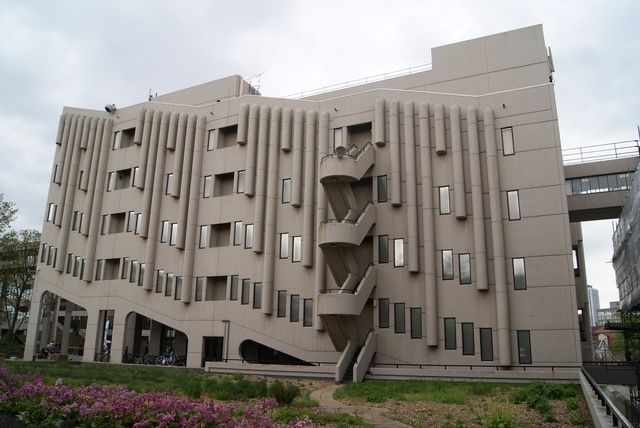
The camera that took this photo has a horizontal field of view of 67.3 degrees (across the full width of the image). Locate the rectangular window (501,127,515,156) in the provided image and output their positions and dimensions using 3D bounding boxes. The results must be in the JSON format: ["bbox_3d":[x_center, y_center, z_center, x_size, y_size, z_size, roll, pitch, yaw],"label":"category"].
[{"bbox_3d":[10.925,-4.172,27.888,0.610,1.719,0.150,-5,-14,26],"label":"rectangular window"}]

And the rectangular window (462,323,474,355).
[{"bbox_3d":[8.250,6.951,26.682,0.610,1.719,0.150,-5,-14,26],"label":"rectangular window"}]

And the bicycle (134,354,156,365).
[{"bbox_3d":[-12.962,10.580,35.558,1.720,1.000,0.550,-6,-16,25],"label":"bicycle"}]

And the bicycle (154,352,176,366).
[{"bbox_3d":[-10.786,10.218,33.690,1.750,1.000,0.550,-6,-16,25],"label":"bicycle"}]

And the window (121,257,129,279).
[{"bbox_3d":[-14.750,4.150,36.413,0.570,1.630,0.150,-5,-15,25],"label":"window"}]

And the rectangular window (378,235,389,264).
[{"bbox_3d":[3.725,2.070,27.967,0.570,1.630,0.150,-5,-15,25],"label":"rectangular window"}]

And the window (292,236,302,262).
[{"bbox_3d":[-1.478,2.242,30.608,0.590,1.660,0.130,-6,-16,26],"label":"window"}]

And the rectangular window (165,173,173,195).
[{"bbox_3d":[-11.823,-2.343,37.834,0.600,1.688,0.150,-6,-16,25],"label":"rectangular window"}]

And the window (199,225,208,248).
[{"bbox_3d":[-8.329,1.673,34.495,0.605,1.650,0.120,-6,-16,25],"label":"window"}]

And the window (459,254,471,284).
[{"bbox_3d":[8.020,3.049,26.577,0.600,1.688,0.150,-6,-16,25],"label":"window"}]

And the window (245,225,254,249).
[{"bbox_3d":[-4.925,1.556,33.385,0.600,1.688,0.150,-6,-16,25],"label":"window"}]

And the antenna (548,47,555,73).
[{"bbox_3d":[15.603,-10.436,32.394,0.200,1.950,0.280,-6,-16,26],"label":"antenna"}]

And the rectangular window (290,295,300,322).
[{"bbox_3d":[-1.533,5.902,29.938,0.605,1.650,0.120,-6,-16,25],"label":"rectangular window"}]

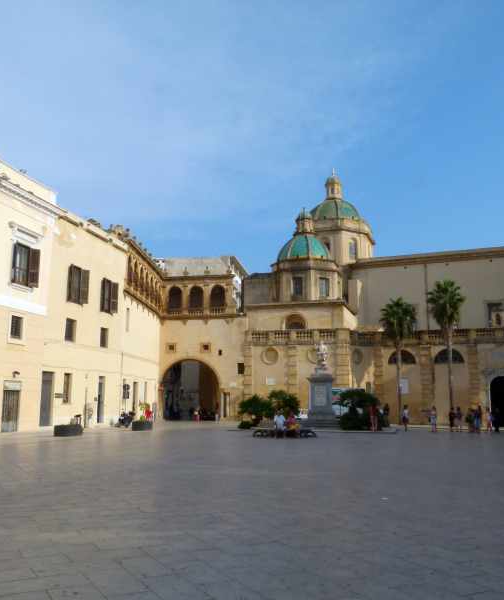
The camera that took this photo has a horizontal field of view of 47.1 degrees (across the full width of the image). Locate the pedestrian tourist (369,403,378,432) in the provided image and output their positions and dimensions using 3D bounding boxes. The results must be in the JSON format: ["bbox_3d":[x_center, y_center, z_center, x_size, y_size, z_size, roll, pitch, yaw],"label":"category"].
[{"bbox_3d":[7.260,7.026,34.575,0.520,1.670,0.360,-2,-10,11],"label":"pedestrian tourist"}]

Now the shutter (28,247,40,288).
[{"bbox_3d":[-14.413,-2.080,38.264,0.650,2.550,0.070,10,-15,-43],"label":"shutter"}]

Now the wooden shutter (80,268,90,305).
[{"bbox_3d":[-12.633,-1.001,43.728,0.081,2.663,0.761,-5,-11,28],"label":"wooden shutter"}]

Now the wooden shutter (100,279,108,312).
[{"bbox_3d":[-11.965,-0.325,46.589,0.600,2.550,0.070,-9,-14,40],"label":"wooden shutter"}]

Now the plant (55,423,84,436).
[{"bbox_3d":[-10.127,7.183,31.863,1.400,0.600,1.250,5,-11,-26],"label":"plant"}]

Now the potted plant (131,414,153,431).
[{"bbox_3d":[-7.436,8.368,39.335,1.420,1.020,1.420,-3,-11,16],"label":"potted plant"}]

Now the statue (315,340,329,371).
[{"bbox_3d":[5.185,4.091,42.979,0.950,2.200,0.800,0,-11,0],"label":"statue"}]

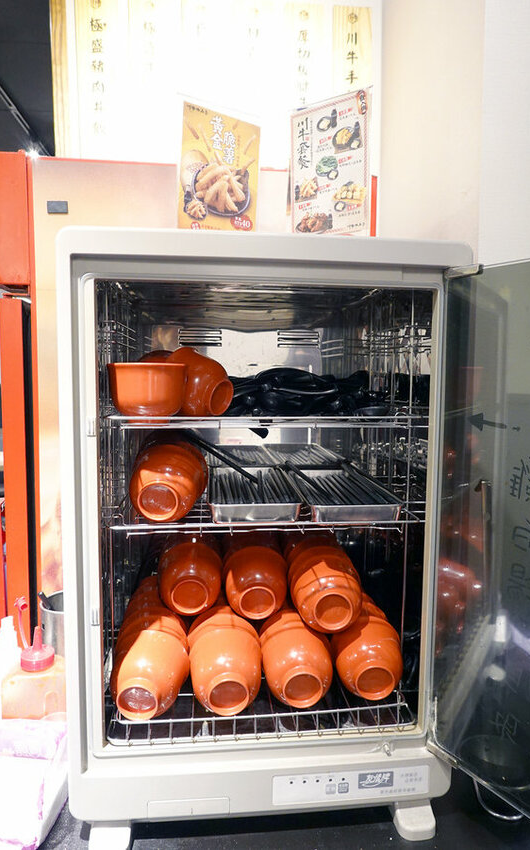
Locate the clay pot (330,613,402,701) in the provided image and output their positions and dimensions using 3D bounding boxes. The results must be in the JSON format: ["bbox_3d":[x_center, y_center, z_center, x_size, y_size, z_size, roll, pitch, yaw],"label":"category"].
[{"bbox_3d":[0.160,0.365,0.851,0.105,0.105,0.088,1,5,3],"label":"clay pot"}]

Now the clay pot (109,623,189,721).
[{"bbox_3d":[-0.157,0.335,0.743,0.100,0.100,0.078,1,16,3],"label":"clay pot"}]

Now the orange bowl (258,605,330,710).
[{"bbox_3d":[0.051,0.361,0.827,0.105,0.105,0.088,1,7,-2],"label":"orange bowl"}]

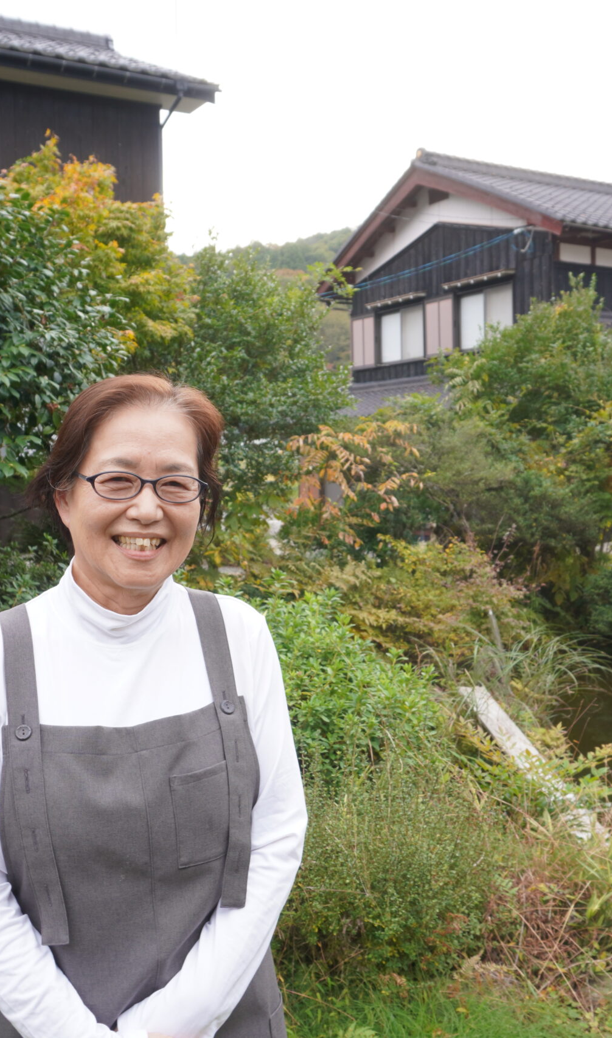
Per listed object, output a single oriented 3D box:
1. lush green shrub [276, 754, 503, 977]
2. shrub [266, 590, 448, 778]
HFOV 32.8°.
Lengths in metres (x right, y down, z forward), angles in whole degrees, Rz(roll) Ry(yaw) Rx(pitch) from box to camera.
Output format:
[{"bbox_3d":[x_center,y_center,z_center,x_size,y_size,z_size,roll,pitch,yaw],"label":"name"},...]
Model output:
[{"bbox_3d":[0.256,0.986,3.192,0.680,0.620,0.620,-1,3,0],"label":"lush green shrub"},{"bbox_3d":[0.185,0.754,4.200,0.820,0.930,0.850,-1,3,0],"label":"shrub"}]

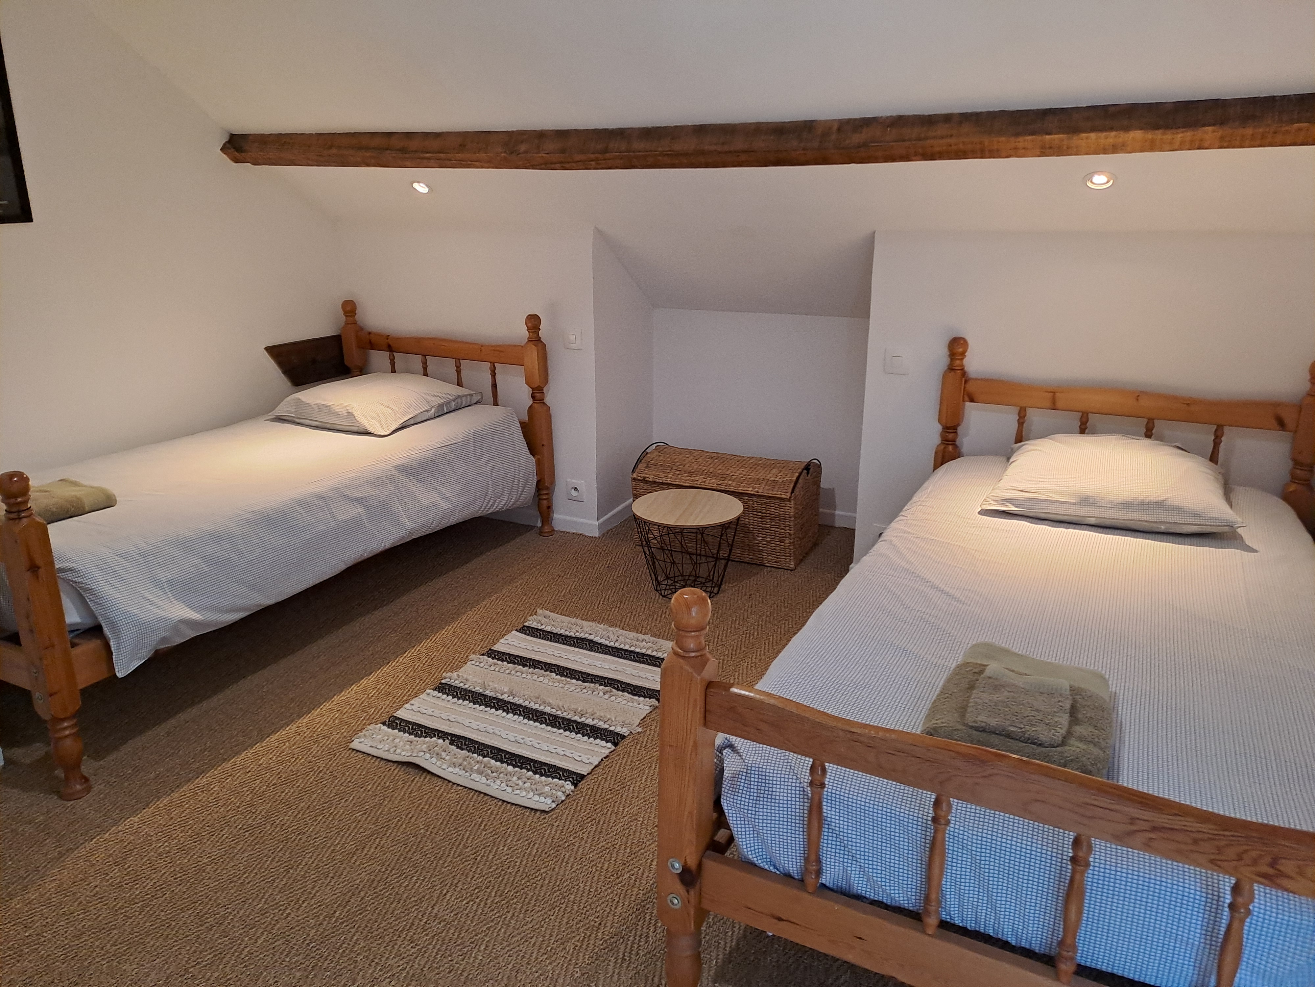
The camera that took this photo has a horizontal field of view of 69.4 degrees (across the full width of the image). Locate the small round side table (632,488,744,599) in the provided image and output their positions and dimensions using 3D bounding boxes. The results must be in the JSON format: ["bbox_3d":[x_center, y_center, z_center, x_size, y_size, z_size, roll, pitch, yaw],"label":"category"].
[{"bbox_3d":[0.103,0.185,3.313,0.384,0.297,0.384,0,18,0],"label":"small round side table"}]

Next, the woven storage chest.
[{"bbox_3d":[0.279,0.015,3.736,0.655,0.365,0.390,7,19,22],"label":"woven storage chest"}]

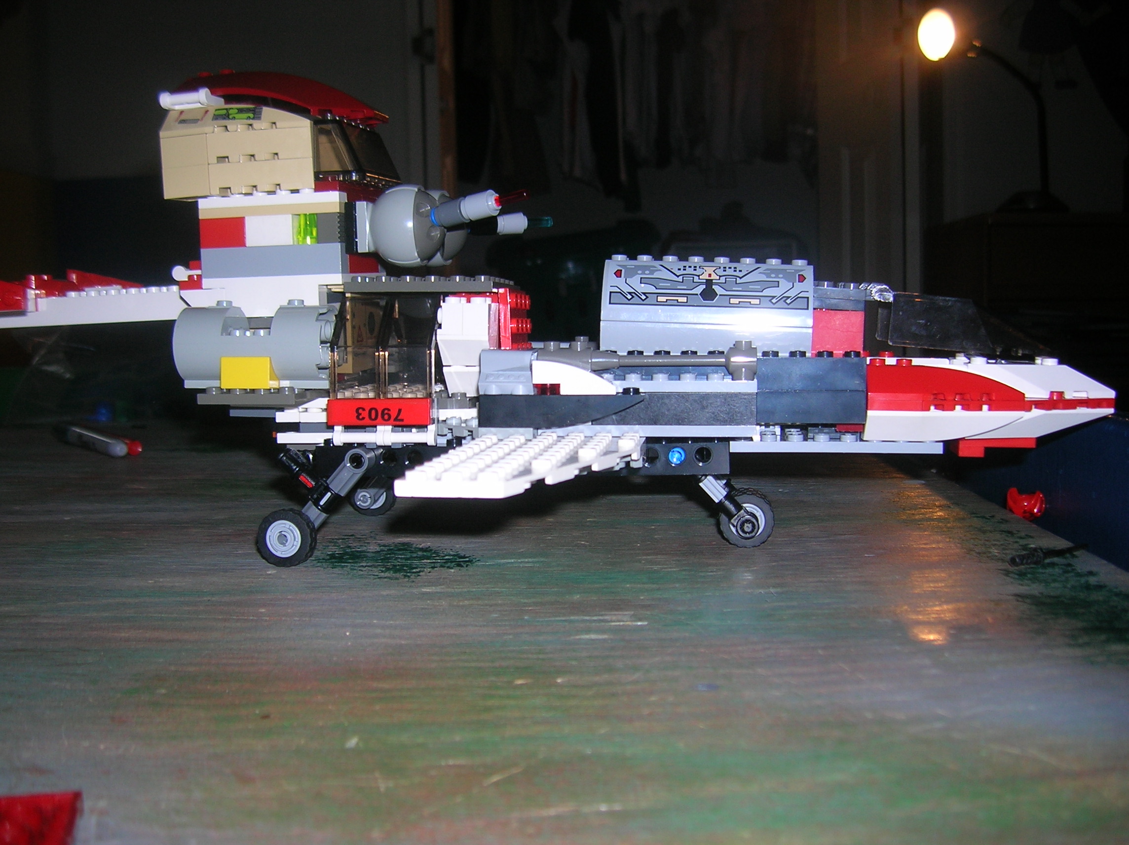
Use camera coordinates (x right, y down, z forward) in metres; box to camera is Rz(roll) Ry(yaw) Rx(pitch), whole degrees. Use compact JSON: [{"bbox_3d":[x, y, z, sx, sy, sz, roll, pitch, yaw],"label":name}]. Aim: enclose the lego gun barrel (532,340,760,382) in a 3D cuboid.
[{"bbox_3d":[0.024,-0.019,0.331,0.065,0.012,0.009,0,7,8],"label":"lego gun barrel"}]

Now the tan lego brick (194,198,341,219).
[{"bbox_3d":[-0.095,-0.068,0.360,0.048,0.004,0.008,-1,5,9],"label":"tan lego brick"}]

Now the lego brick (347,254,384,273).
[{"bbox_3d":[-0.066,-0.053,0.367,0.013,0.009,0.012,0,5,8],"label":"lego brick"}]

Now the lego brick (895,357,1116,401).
[{"bbox_3d":[0.136,-0.013,0.342,0.056,0.011,0.032,0,5,8],"label":"lego brick"}]

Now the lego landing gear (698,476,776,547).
[{"bbox_3d":[0.055,0.028,0.356,0.024,0.025,0.020,0,5,8],"label":"lego landing gear"}]

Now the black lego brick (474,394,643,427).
[{"bbox_3d":[0.000,-0.004,0.324,0.048,0.010,0.009,0,6,5],"label":"black lego brick"}]

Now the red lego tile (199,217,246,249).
[{"bbox_3d":[-0.110,-0.061,0.362,0.016,0.010,0.008,-1,5,9],"label":"red lego tile"}]

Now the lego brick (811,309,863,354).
[{"bbox_3d":[0.085,-0.028,0.346,0.016,0.015,0.008,3,8,8],"label":"lego brick"}]

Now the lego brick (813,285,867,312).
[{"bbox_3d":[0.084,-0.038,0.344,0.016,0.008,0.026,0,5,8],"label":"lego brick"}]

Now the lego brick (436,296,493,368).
[{"bbox_3d":[-0.030,-0.028,0.345,0.017,0.021,0.016,0,7,8],"label":"lego brick"}]

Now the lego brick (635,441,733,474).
[{"bbox_3d":[0.035,0.010,0.346,0.032,0.011,0.008,0,6,5],"label":"lego brick"}]

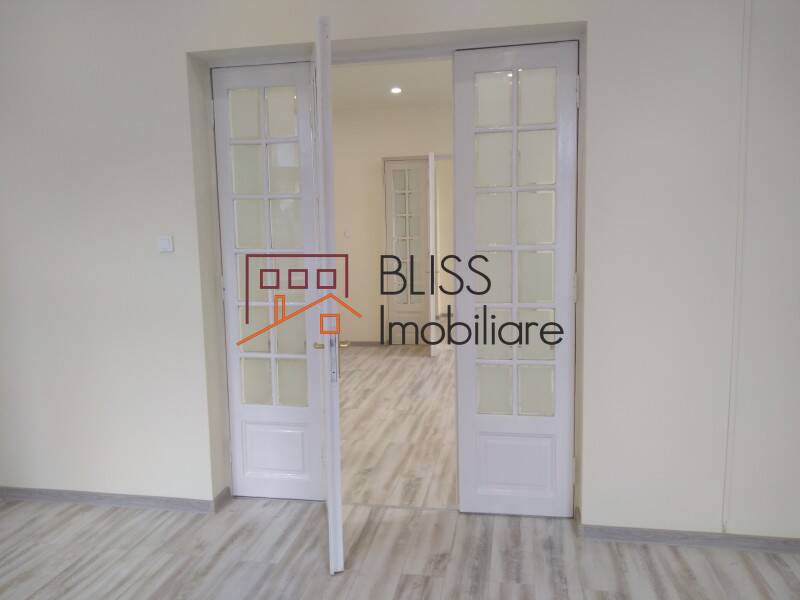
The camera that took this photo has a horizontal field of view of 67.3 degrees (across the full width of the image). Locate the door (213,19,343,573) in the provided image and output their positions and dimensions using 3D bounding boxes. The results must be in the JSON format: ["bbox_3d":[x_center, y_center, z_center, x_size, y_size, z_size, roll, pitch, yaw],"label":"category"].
[{"bbox_3d":[-0.605,-0.011,2.858,0.817,2.300,0.690,0,7,11],"label":"door"}]

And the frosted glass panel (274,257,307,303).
[{"bbox_3d":[-0.579,-0.110,3.172,0.163,0.255,0.020,0,7,11],"label":"frosted glass panel"}]

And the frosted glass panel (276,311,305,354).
[{"bbox_3d":[-0.583,0.172,3.205,0.163,0.255,0.020,0,7,11],"label":"frosted glass panel"}]

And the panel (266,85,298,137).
[{"bbox_3d":[-0.629,-1.004,3.213,0.180,0.265,0.012,0,6,11],"label":"panel"}]

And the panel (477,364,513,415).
[{"bbox_3d":[0.498,0.471,3.150,0.183,0.265,0.012,0,6,11],"label":"panel"}]

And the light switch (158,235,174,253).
[{"bbox_3d":[-1.233,-0.297,3.164,0.083,0.084,0.012,0,6,11],"label":"light switch"}]

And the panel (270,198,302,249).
[{"bbox_3d":[-0.617,-0.414,3.272,0.182,0.267,0.012,0,6,11],"label":"panel"}]

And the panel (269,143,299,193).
[{"bbox_3d":[-0.624,-0.712,3.242,0.182,0.264,0.012,0,6,11],"label":"panel"}]

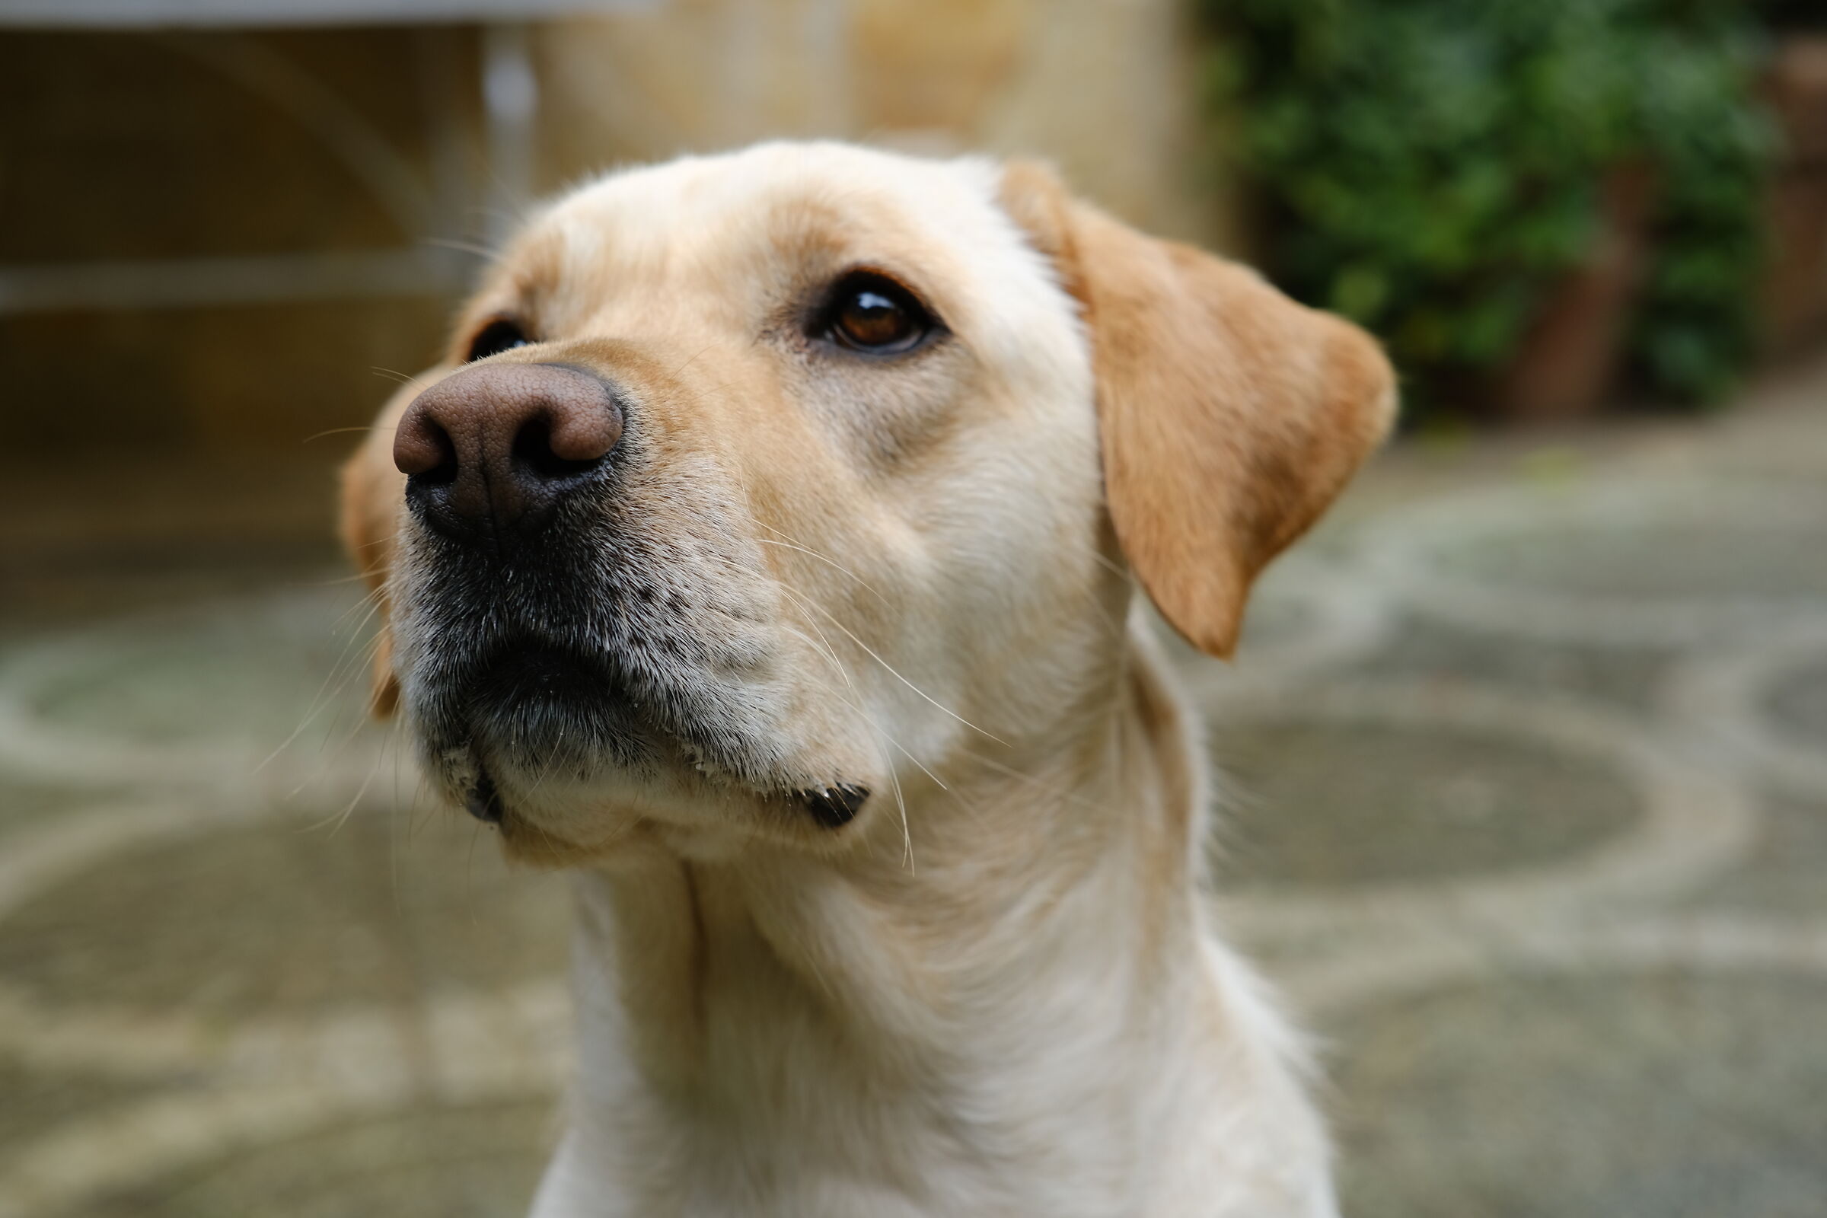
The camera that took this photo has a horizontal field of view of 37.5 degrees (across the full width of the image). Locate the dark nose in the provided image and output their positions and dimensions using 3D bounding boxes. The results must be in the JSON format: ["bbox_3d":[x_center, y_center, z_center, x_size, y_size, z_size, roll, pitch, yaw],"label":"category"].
[{"bbox_3d":[-0.070,-0.027,0.472,0.040,0.030,0.025,-5,-5,17],"label":"dark nose"}]

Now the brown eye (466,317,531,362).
[{"bbox_3d":[-0.088,-0.055,0.578,0.022,0.016,0.013,-5,-6,25],"label":"brown eye"}]

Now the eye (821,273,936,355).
[{"bbox_3d":[-0.007,-0.061,0.555,0.023,0.016,0.013,-4,-4,5],"label":"eye"}]

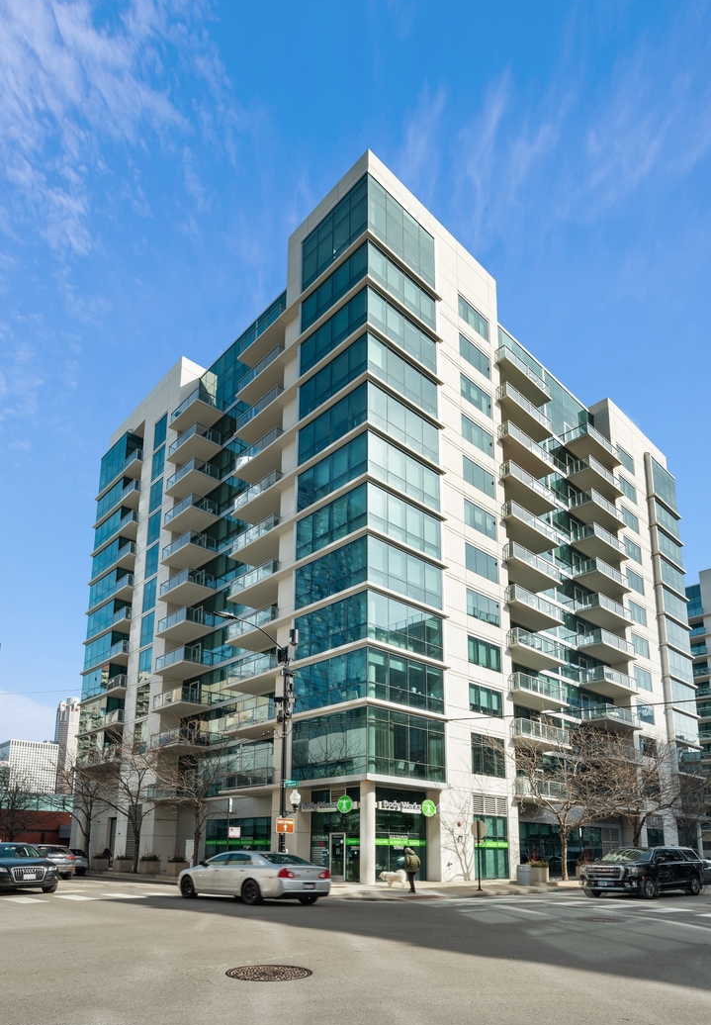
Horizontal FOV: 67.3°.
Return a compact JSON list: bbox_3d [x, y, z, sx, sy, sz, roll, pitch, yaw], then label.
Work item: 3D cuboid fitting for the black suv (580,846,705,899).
[{"bbox_3d":[11.900,14.600,22.000,5.500,1.920,2.060,21,-36,-31],"label":"black suv"}]

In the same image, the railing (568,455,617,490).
[{"bbox_3d":[23.061,-3.421,51.617,5.900,1.150,2.200,15,-21,-41],"label":"railing"}]

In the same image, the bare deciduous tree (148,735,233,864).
[{"bbox_3d":[-9.200,16.700,30.400,4.700,7.300,4.500,1,-30,0],"label":"bare deciduous tree"}]

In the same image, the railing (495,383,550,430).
[{"bbox_3d":[13.622,-8.117,42.754,6.089,1.100,1.200,25,-38,-35],"label":"railing"}]

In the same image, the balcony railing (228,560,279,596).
[{"bbox_3d":[-6.927,4.807,37.404,1.400,1.150,5.000,15,-21,-41],"label":"balcony railing"}]

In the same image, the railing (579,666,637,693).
[{"bbox_3d":[22.421,14.902,47.361,5.900,1.150,2.200,15,-21,-41],"label":"railing"}]

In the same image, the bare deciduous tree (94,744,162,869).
[{"bbox_3d":[-15.104,19.692,35.816,4.100,7.900,4.000,2,-16,-6],"label":"bare deciduous tree"}]

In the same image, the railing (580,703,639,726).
[{"bbox_3d":[22.198,17.825,46.159,6.338,1.100,2.000,25,-38,-35],"label":"railing"}]

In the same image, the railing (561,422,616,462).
[{"bbox_3d":[23.089,-6.489,52.403,5.900,1.150,2.400,15,-21,-41],"label":"railing"}]

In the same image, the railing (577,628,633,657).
[{"bbox_3d":[22.201,11.888,47.022,6.193,1.100,2.000,25,-38,-35],"label":"railing"}]

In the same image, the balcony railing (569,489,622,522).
[{"bbox_3d":[22.538,-0.018,49.627,6.176,1.100,2.000,25,-38,-35],"label":"balcony railing"}]

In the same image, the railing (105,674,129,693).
[{"bbox_3d":[-21.460,15.592,48.251,0.900,1.100,2.730,26,-39,-37],"label":"railing"}]

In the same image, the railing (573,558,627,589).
[{"bbox_3d":[22.440,6.022,48.371,6.341,1.100,2.000,25,-38,-35],"label":"railing"}]

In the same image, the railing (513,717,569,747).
[{"bbox_3d":[13.158,15.718,37.751,6.282,1.100,1.200,25,-38,-35],"label":"railing"}]

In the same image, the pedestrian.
[{"bbox_3d":[2.237,14.218,21.272,0.500,1.680,0.580,-9,-18,28],"label":"pedestrian"}]

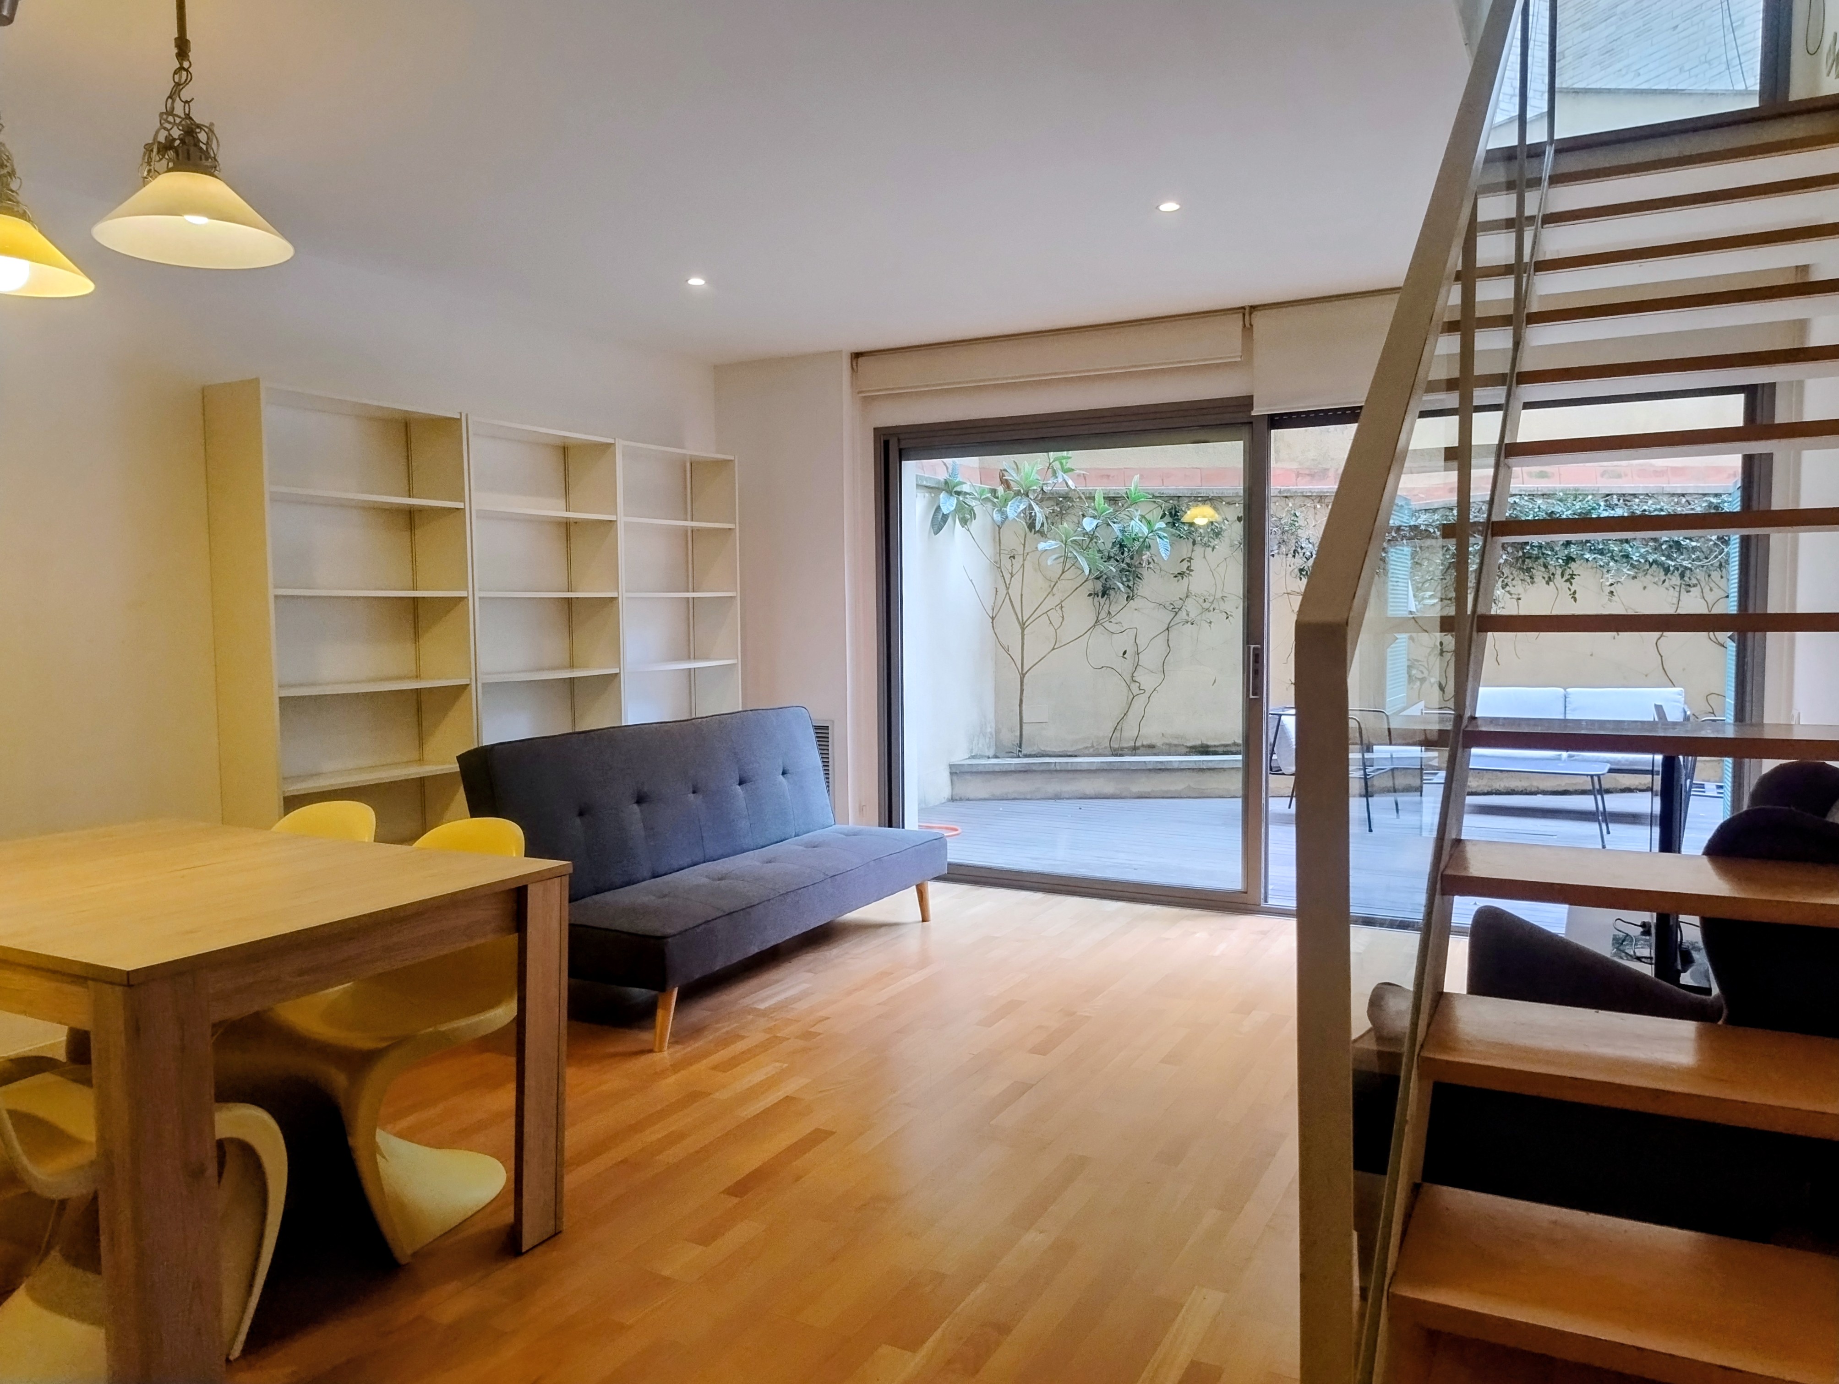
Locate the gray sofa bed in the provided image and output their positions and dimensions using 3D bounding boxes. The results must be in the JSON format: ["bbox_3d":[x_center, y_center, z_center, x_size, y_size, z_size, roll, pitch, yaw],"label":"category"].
[{"bbox_3d":[-0.661,0.558,4.618,0.800,0.865,1.814,1,4,27],"label":"gray sofa bed"}]

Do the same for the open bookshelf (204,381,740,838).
[{"bbox_3d":[-1.611,-0.052,5.231,0.305,2.020,2.400,1,4,30],"label":"open bookshelf"}]

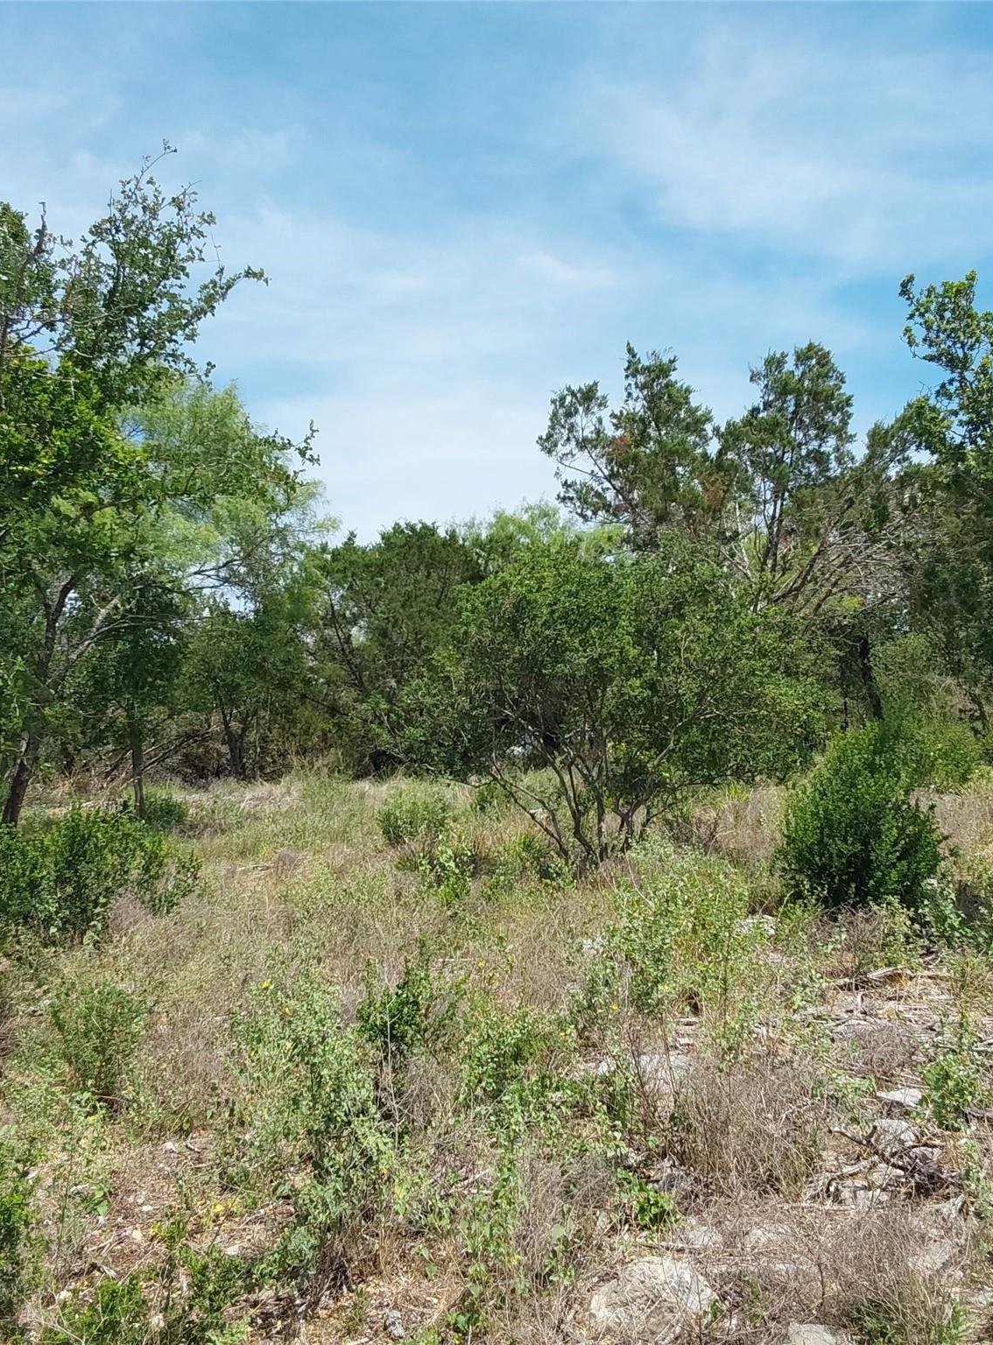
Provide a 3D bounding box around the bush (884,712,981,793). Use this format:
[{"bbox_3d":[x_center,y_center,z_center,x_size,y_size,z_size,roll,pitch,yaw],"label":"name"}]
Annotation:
[{"bbox_3d":[4.940,0.916,16.500,1.131,0.861,1.018,0,0,0],"label":"bush"}]

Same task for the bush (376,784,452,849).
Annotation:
[{"bbox_3d":[-0.724,1.263,12.700,0.675,0.576,0.641,0,0,0],"label":"bush"}]

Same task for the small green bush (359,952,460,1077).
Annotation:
[{"bbox_3d":[-0.316,1.271,5.200,0.367,0.527,0.348,0,0,0],"label":"small green bush"}]

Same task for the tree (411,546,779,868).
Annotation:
[{"bbox_3d":[0.922,0.267,11.500,3.099,2.610,2.944,0,0,0],"label":"tree"}]

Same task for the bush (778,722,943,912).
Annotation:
[{"bbox_3d":[2.431,0.960,9.700,1.105,1.274,1.050,0,0,0],"label":"bush"}]

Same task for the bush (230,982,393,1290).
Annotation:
[{"bbox_3d":[-0.471,1.206,3.750,0.424,0.822,0.403,0,0,0],"label":"bush"}]

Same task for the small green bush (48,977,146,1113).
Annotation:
[{"bbox_3d":[-1.451,1.359,5.300,0.358,0.481,0.340,0,0,0],"label":"small green bush"}]

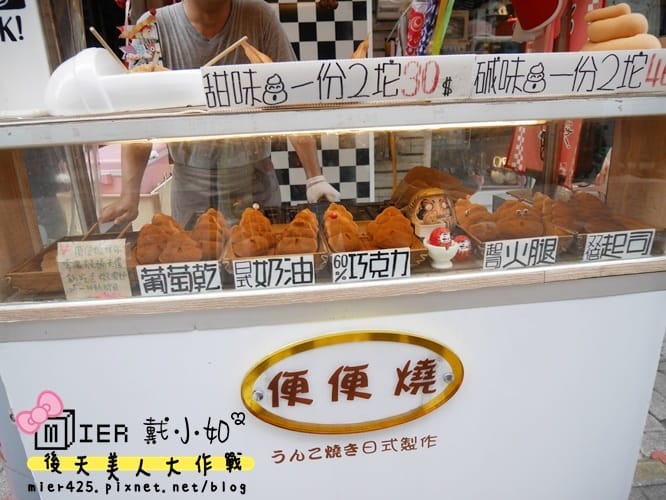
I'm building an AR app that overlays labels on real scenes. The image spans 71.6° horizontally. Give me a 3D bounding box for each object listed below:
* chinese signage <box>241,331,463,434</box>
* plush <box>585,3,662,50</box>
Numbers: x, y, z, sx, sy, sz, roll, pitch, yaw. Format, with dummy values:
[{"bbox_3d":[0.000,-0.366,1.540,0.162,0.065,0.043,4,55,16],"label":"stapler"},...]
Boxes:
[{"bbox_3d":[0.044,0.270,0.921,0.447,0.238,0.020,-4,17,-3],"label":"chinese signage"},{"bbox_3d":[0.585,-0.415,0.937,0.175,0.165,0.170,-4,17,-3],"label":"plush"}]

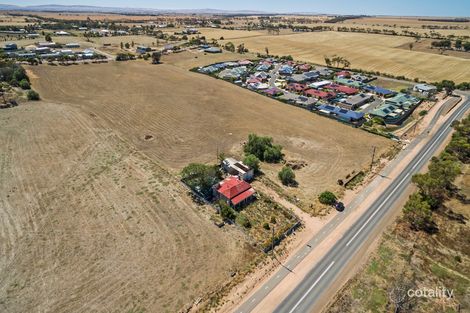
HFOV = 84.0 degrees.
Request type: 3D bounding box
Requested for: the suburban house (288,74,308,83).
[{"bbox_3d":[61.830,-76.120,254.240,15.500,4.800,13.000,-23,37,-37],"label":"suburban house"}]

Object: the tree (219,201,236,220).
[{"bbox_3d":[-2.570,19.050,92.580,6.000,5.800,6.000,0,29,0],"label":"tree"}]

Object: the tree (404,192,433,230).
[{"bbox_3d":[61.340,18.580,87.970,8.500,12.000,8.500,0,29,0],"label":"tree"}]

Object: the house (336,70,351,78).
[{"bbox_3d":[116.230,-87.880,278.580,12.000,5.000,13.000,-18,34,-30],"label":"house"}]

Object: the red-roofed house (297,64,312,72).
[{"bbox_3d":[81.750,-104.840,307.150,14.000,4.800,13.000,-23,36,-36],"label":"red-roofed house"}]

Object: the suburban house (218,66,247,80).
[{"bbox_3d":[-2.350,-86.930,272.570,20.000,5.000,24.000,15,32,24],"label":"suburban house"}]

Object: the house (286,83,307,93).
[{"bbox_3d":[54.700,-61.980,230.190,12.500,5.000,14.500,-18,34,-30],"label":"house"}]

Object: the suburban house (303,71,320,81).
[{"bbox_3d":[78.310,-83.080,267.290,16.000,4.800,12.500,-21,36,-34],"label":"suburban house"}]

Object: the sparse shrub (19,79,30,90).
[{"bbox_3d":[-192.460,-66.090,239.290,9.000,7.800,9.000,0,29,0],"label":"sparse shrub"}]

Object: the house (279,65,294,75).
[{"bbox_3d":[59.200,-101.330,301.810,14.500,5.500,15.000,9,30,15],"label":"house"}]

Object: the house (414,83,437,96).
[{"bbox_3d":[159.330,-56.520,219.560,14.500,5.500,12.500,-20,35,-33],"label":"house"}]

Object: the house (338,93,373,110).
[{"bbox_3d":[91.910,-43.100,196.190,25.000,5.000,13.000,-22,36,-35],"label":"house"}]

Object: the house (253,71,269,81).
[{"bbox_3d":[28.050,-86.360,274.430,14.000,5.000,15.000,7,29,12],"label":"house"}]

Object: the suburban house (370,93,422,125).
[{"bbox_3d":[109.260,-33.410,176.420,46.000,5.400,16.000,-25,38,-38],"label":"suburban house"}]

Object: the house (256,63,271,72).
[{"bbox_3d":[33.820,-106.200,310.850,13.500,5.000,15.000,7,29,12],"label":"house"}]

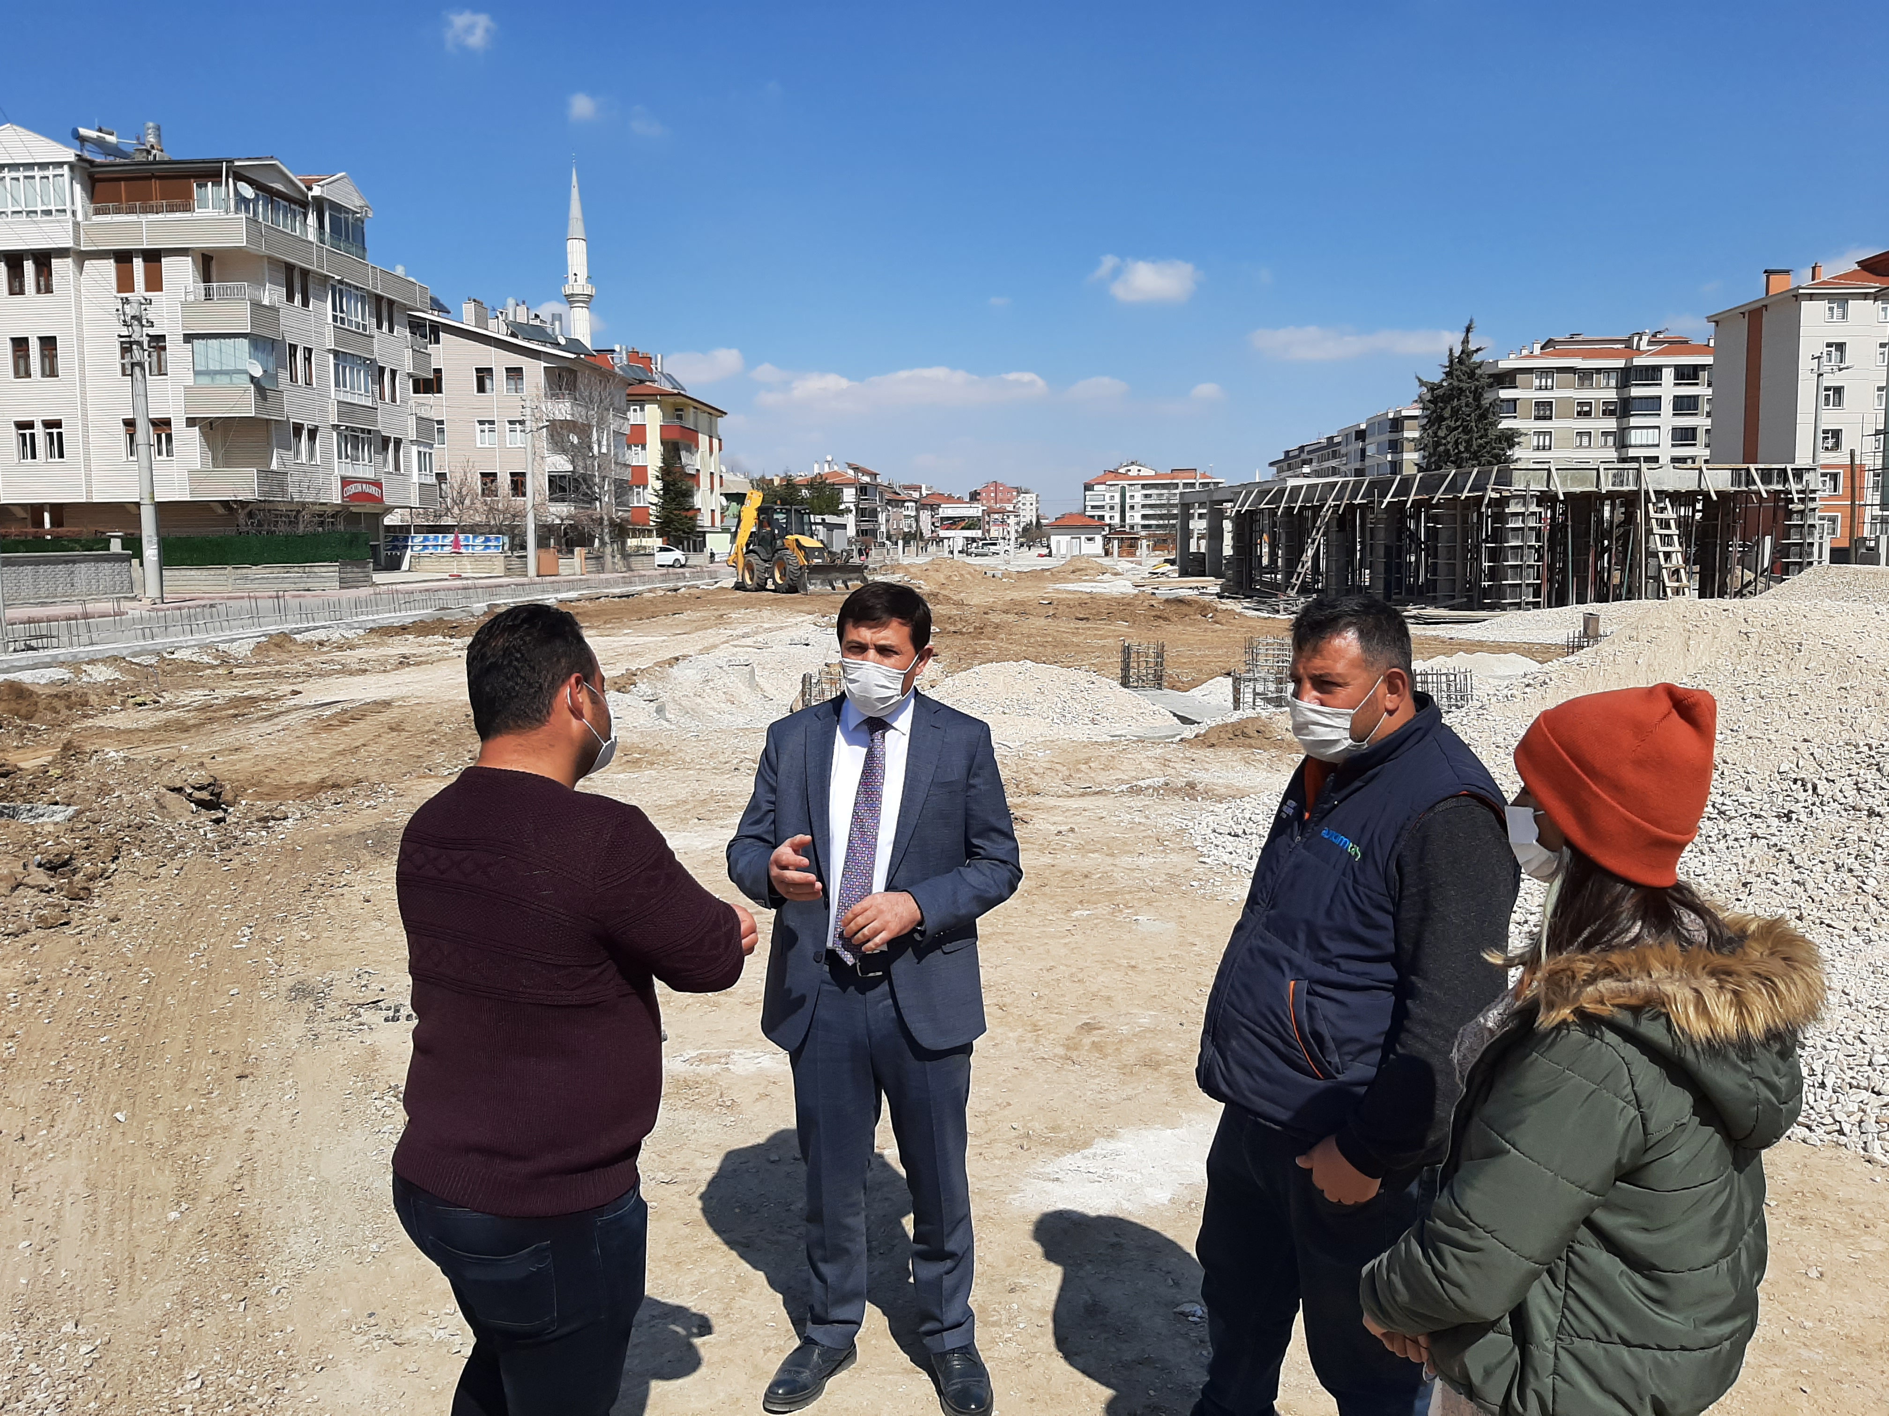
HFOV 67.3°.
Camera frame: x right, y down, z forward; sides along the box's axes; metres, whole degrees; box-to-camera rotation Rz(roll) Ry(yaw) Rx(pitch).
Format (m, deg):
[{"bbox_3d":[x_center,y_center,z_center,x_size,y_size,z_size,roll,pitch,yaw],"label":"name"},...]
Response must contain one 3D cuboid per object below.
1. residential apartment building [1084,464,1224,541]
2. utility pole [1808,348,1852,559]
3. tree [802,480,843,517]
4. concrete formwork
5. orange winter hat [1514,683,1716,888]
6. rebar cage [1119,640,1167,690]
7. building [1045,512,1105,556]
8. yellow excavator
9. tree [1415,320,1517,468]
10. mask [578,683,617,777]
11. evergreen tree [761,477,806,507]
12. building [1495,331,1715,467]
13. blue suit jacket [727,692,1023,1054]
[{"bbox_3d":[62.773,-61.226,425.000,42.000,24.000,17.000,0,7,4],"label":"residential apartment building"},{"bbox_3d":[35.400,-9.696,57.001,1.750,9.000,0.600,-1,6,0],"label":"utility pole"},{"bbox_3d":[-12.567,-19.456,146.731,4.265,8.452,4.265,1,7,5],"label":"tree"},{"bbox_3d":[17.100,-5.870,49.100,9.200,3.700,23.600,-2,7,-11],"label":"concrete formwork"},{"bbox_3d":[0.782,0.087,1.650,0.195,0.195,0.225,-8,40,-48],"label":"orange winter hat"},{"bbox_3d":[2.468,-0.540,17.600,0.500,0.620,0.420,-2,7,-10],"label":"rebar cage"},{"bbox_3d":[13.851,-18.444,151.784,6.809,4.432,5.800,1,7,5],"label":"building"},{"bbox_3d":[-5.169,-5.926,50.200,2.400,3.650,5.900,-5,8,-36],"label":"yellow excavator"},{"bbox_3d":[26.845,-13.248,72.950,5.384,13.015,5.384,1,7,5],"label":"tree"},{"bbox_3d":[-0.531,0.032,2.100,0.140,0.130,0.110,5,8,36],"label":"mask"},{"bbox_3d":[-19.274,-23.076,170.000,5.600,9.200,5.600,0,7,0],"label":"evergreen tree"},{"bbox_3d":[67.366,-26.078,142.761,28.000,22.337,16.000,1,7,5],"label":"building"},{"bbox_3d":[-0.143,0.340,2.880,0.600,0.760,0.400,0,7,3],"label":"blue suit jacket"}]

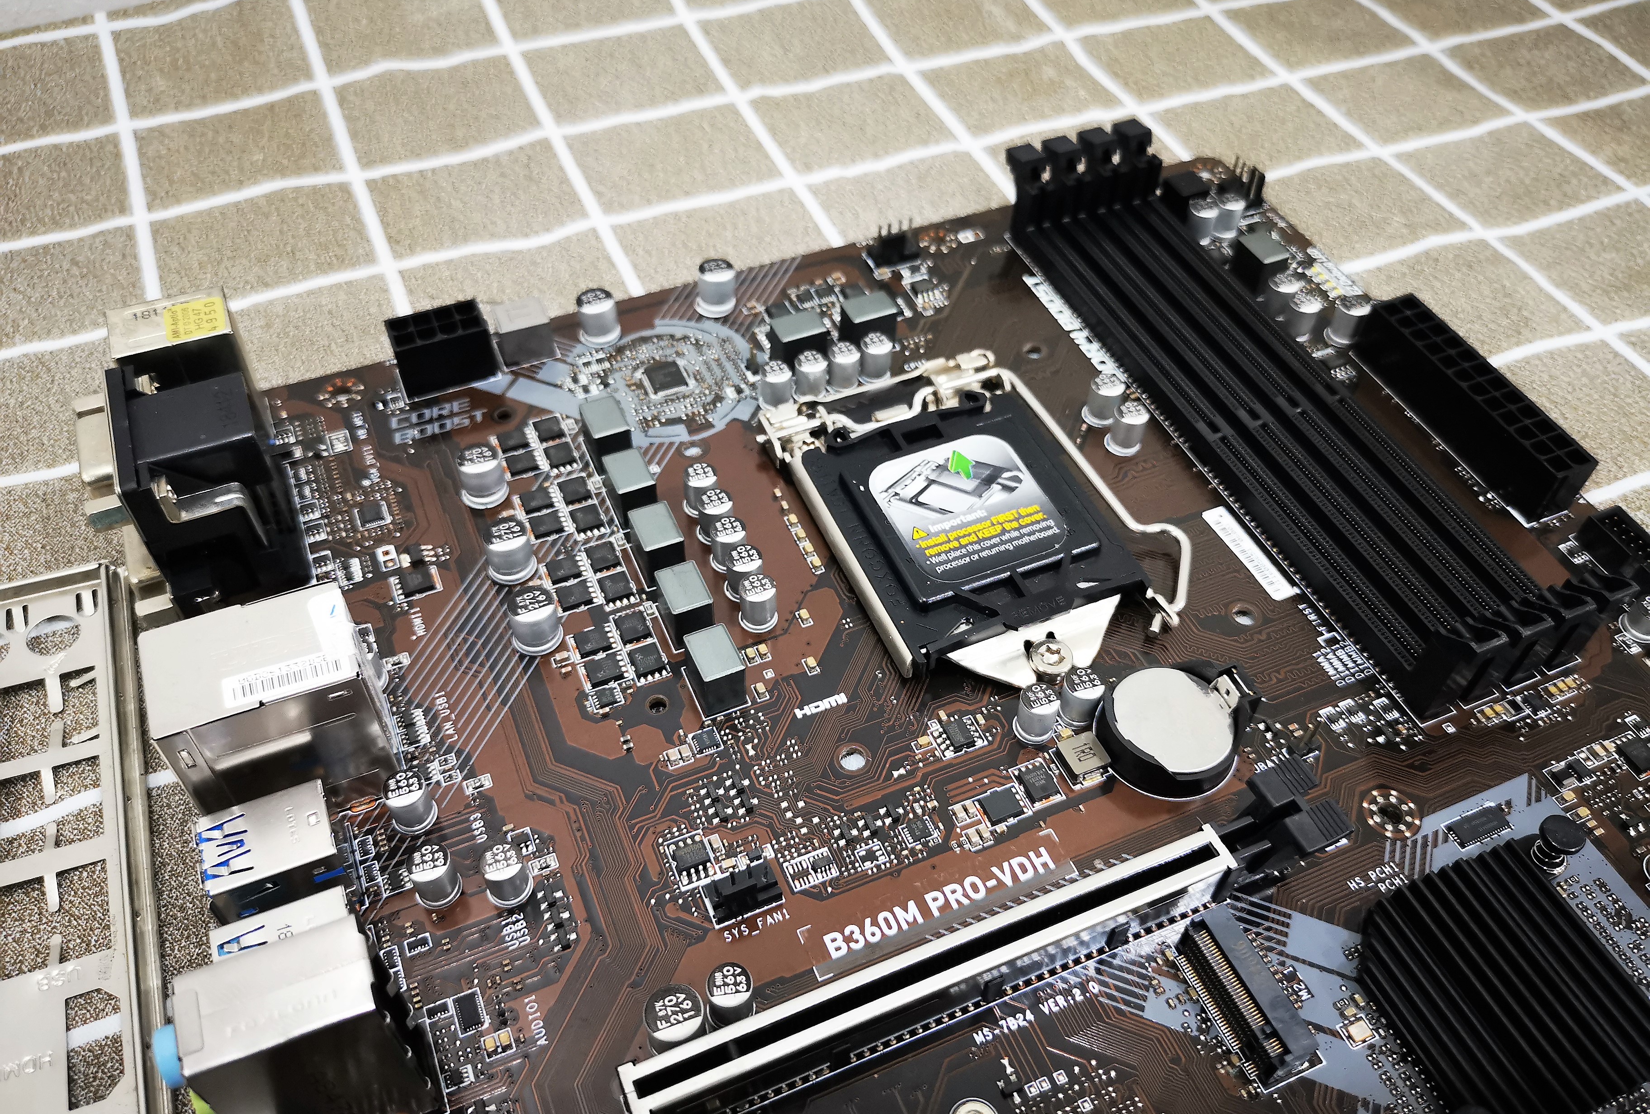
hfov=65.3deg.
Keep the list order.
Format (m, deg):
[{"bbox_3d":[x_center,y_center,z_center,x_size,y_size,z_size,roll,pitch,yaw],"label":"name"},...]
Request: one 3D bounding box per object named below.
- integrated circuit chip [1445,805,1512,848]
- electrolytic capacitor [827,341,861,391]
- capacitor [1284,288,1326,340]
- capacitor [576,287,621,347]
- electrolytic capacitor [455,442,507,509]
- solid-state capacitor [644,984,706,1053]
[{"bbox_3d":[0.101,0.041,0.198,0.009,0.001,0.004,-18,52,-15],"label":"integrated circuit chip"},{"bbox_3d":[0.004,-0.038,0.259,0.006,0.008,0.006,0,49,0],"label":"electrolytic capacitor"},{"bbox_3d":[0.100,-0.050,0.271,0.006,0.008,0.006,-18,52,-15],"label":"capacitor"},{"bbox_3d":[-0.047,-0.049,0.266,0.008,0.008,0.008,1,50,-1],"label":"capacitor"},{"bbox_3d":[-0.063,-0.015,0.237,0.008,0.009,0.008,-18,52,-15],"label":"electrolytic capacitor"},{"bbox_3d":[-0.020,0.062,0.172,0.008,0.008,0.008,1,50,-1],"label":"solid-state capacitor"}]

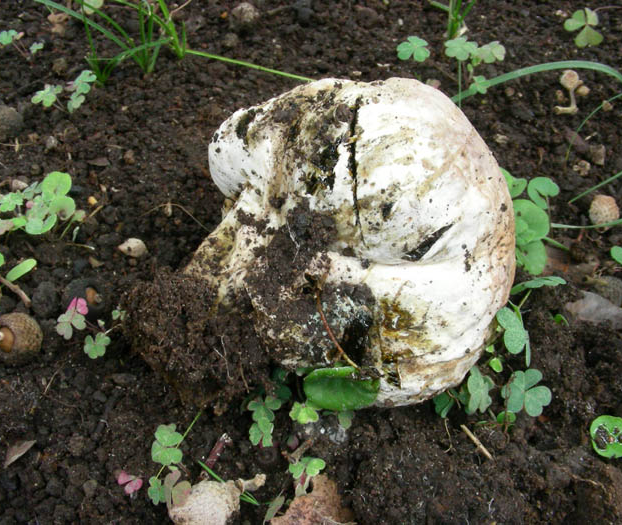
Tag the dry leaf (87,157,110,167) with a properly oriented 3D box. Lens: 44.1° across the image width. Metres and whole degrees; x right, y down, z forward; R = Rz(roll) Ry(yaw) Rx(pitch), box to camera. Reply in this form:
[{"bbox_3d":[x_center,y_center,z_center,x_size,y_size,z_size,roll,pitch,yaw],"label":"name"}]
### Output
[{"bbox_3d":[-0.125,-0.059,0.451,0.013,0.003,0.007,0,48,0],"label":"dry leaf"}]

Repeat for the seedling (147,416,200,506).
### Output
[{"bbox_3d":[-0.050,0.073,0.284,0.018,0.018,0.026,0,49,0],"label":"seedling"}]

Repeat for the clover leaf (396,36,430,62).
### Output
[{"bbox_3d":[0.057,-0.120,0.432,0.018,0.005,0.017,0,55,0],"label":"clover leaf"}]

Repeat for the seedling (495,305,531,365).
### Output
[{"bbox_3d":[0.083,0.030,0.317,0.012,0.017,0.016,0,49,0],"label":"seedling"}]

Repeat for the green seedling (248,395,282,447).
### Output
[{"bbox_3d":[-0.020,0.067,0.326,0.015,0.014,0.017,0,48,0],"label":"green seedling"}]

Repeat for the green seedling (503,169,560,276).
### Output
[{"bbox_3d":[0.100,-0.019,0.360,0.025,0.025,0.038,0,49,0],"label":"green seedling"}]

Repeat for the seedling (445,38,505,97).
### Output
[{"bbox_3d":[0.089,-0.106,0.418,0.033,0.029,0.018,0,55,0],"label":"seedling"}]

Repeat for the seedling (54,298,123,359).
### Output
[{"bbox_3d":[-0.098,0.029,0.337,0.028,0.012,0.022,0,55,0],"label":"seedling"}]

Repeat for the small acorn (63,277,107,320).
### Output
[{"bbox_3d":[-0.099,0.015,0.337,0.018,0.017,0.018,0,49,0],"label":"small acorn"}]

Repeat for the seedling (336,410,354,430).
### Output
[{"bbox_3d":[0.013,0.061,0.299,0.007,0.005,0.006,0,49,0],"label":"seedling"}]

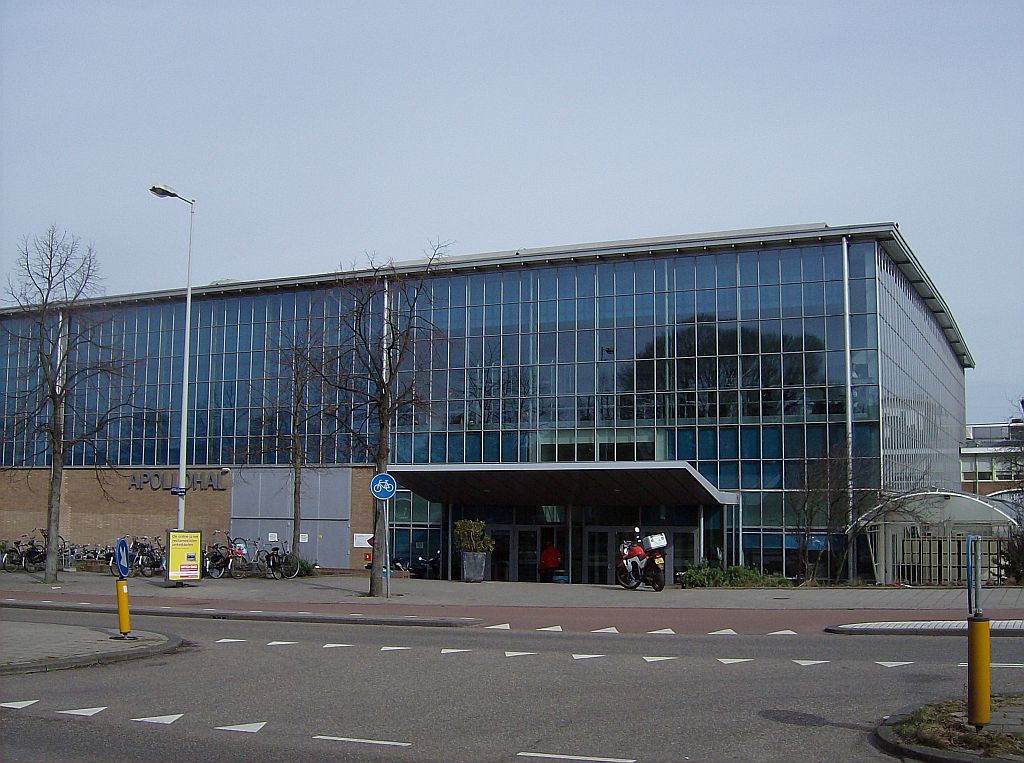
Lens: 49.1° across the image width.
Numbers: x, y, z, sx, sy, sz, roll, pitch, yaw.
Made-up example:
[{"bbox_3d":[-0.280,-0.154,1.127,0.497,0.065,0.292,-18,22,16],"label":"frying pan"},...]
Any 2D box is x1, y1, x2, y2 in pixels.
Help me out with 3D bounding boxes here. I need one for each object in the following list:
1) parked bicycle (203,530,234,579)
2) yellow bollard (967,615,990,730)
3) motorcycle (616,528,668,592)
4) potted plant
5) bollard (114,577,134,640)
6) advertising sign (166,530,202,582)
[{"bbox_3d":[-8.401,5.043,32.600,0.600,1.270,1.720,-3,-7,30],"label":"parked bicycle"},{"bbox_3d":[3.660,2.295,8.800,0.172,0.890,0.172,1,-6,0],"label":"yellow bollard"},{"bbox_3d":[3.163,4.352,27.500,0.850,1.470,2.150,3,-6,-22],"label":"motorcycle"},{"bbox_3d":[-1.092,4.806,31.800,1.070,1.770,1.030,-2,-7,26],"label":"potted plant"},{"bbox_3d":[-5.847,3.428,16.900,0.175,0.885,0.175,-3,-6,-11],"label":"bollard"},{"bbox_3d":[-8.264,4.429,28.300,0.950,1.330,0.220,4,-7,-33],"label":"advertising sign"}]

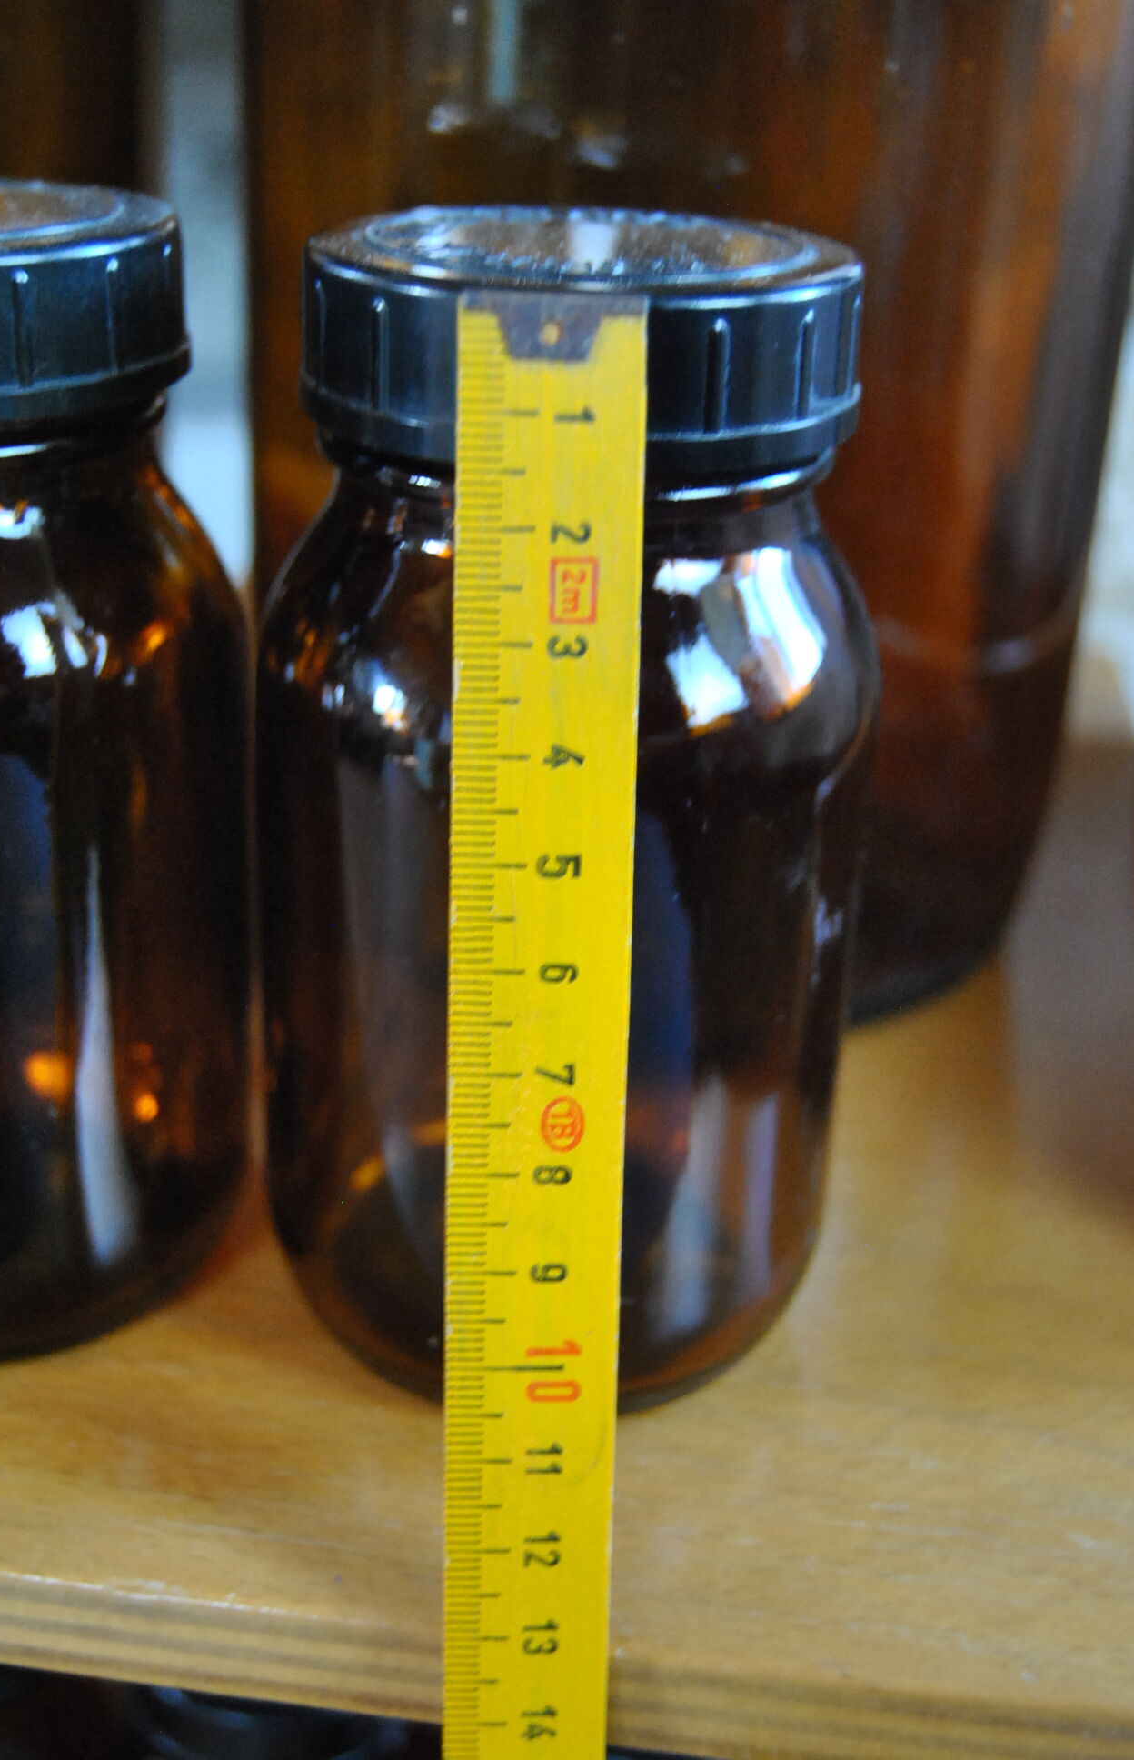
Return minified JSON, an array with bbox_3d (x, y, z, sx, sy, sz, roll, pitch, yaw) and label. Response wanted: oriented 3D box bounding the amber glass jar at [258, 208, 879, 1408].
[{"bbox_3d":[0.000,-0.007,0.238,0.063,0.117,0.063,2,25,-1],"label":"amber glass jar"}]

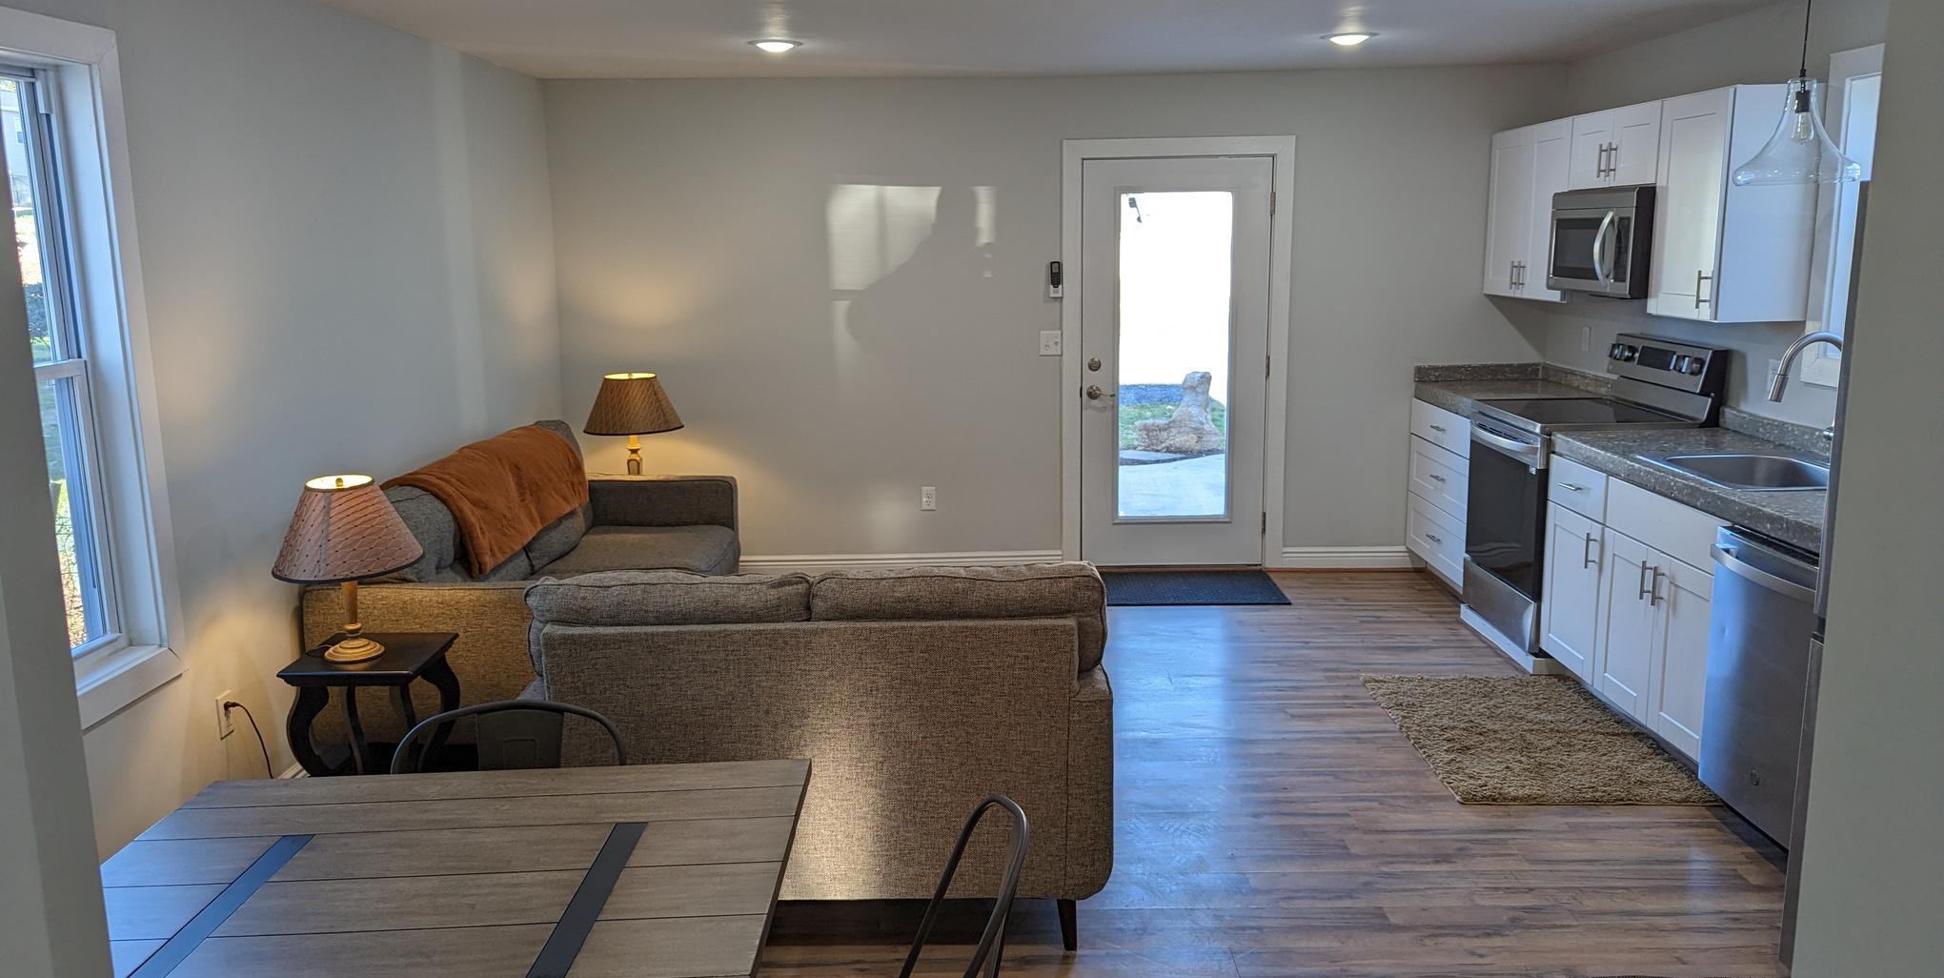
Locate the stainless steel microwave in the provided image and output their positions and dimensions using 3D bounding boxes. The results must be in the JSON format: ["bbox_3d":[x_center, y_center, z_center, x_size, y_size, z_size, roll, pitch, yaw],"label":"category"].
[{"bbox_3d":[2.599,-0.977,5.307,0.410,0.410,0.757,-1,11,1],"label":"stainless steel microwave"}]

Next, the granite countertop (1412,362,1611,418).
[{"bbox_3d":[2.474,-0.452,6.196,0.645,0.170,0.825,0,11,1],"label":"granite countertop"}]

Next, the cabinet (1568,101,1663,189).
[{"bbox_3d":[2.643,-1.326,5.246,0.325,0.298,0.762,-1,11,1],"label":"cabinet"}]

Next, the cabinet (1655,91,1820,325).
[{"bbox_3d":[2.640,-0.980,4.686,0.325,0.764,0.466,-1,11,1],"label":"cabinet"}]

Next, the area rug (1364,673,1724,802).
[{"bbox_3d":[1.853,0.810,4.586,0.750,0.025,1.185,0,11,1],"label":"area rug"}]

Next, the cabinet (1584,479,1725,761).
[{"bbox_3d":[2.455,0.409,4.266,0.620,0.800,0.730,0,11,1],"label":"cabinet"}]

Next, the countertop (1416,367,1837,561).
[{"bbox_3d":[2.457,-0.207,4.909,0.645,0.170,3.445,0,11,1],"label":"countertop"}]

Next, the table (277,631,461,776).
[{"bbox_3d":[-1.698,0.725,3.891,0.370,0.525,0.370,0,11,1],"label":"table"}]

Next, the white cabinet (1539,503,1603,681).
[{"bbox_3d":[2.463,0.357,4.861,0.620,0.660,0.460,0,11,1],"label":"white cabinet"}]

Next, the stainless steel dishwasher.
[{"bbox_3d":[2.432,0.554,3.649,0.630,0.820,0.600,-1,11,1],"label":"stainless steel dishwasher"}]

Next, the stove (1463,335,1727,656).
[{"bbox_3d":[2.462,-0.007,5.497,0.690,1.170,0.762,-1,11,1],"label":"stove"}]

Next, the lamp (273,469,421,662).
[{"bbox_3d":[-1.785,0.225,3.868,0.395,0.505,0.395,-1,11,1],"label":"lamp"}]

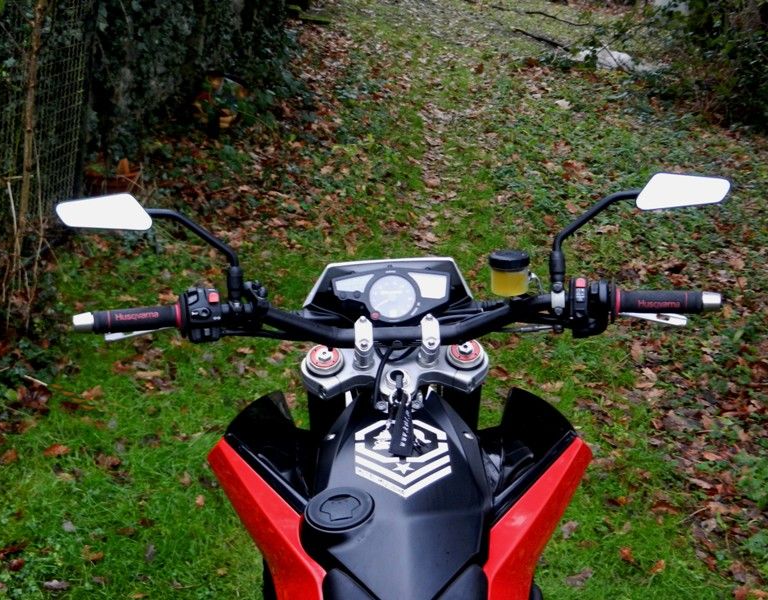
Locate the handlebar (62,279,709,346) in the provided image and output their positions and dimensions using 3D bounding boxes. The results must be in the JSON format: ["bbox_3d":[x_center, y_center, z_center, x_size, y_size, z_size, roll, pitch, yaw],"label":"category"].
[{"bbox_3d":[0.017,0.029,1.700,0.875,0.115,0.135,-2,20,0],"label":"handlebar"}]

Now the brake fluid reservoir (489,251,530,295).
[{"bbox_3d":[0.175,-0.037,1.710,0.056,0.053,0.056,0,17,0],"label":"brake fluid reservoir"}]

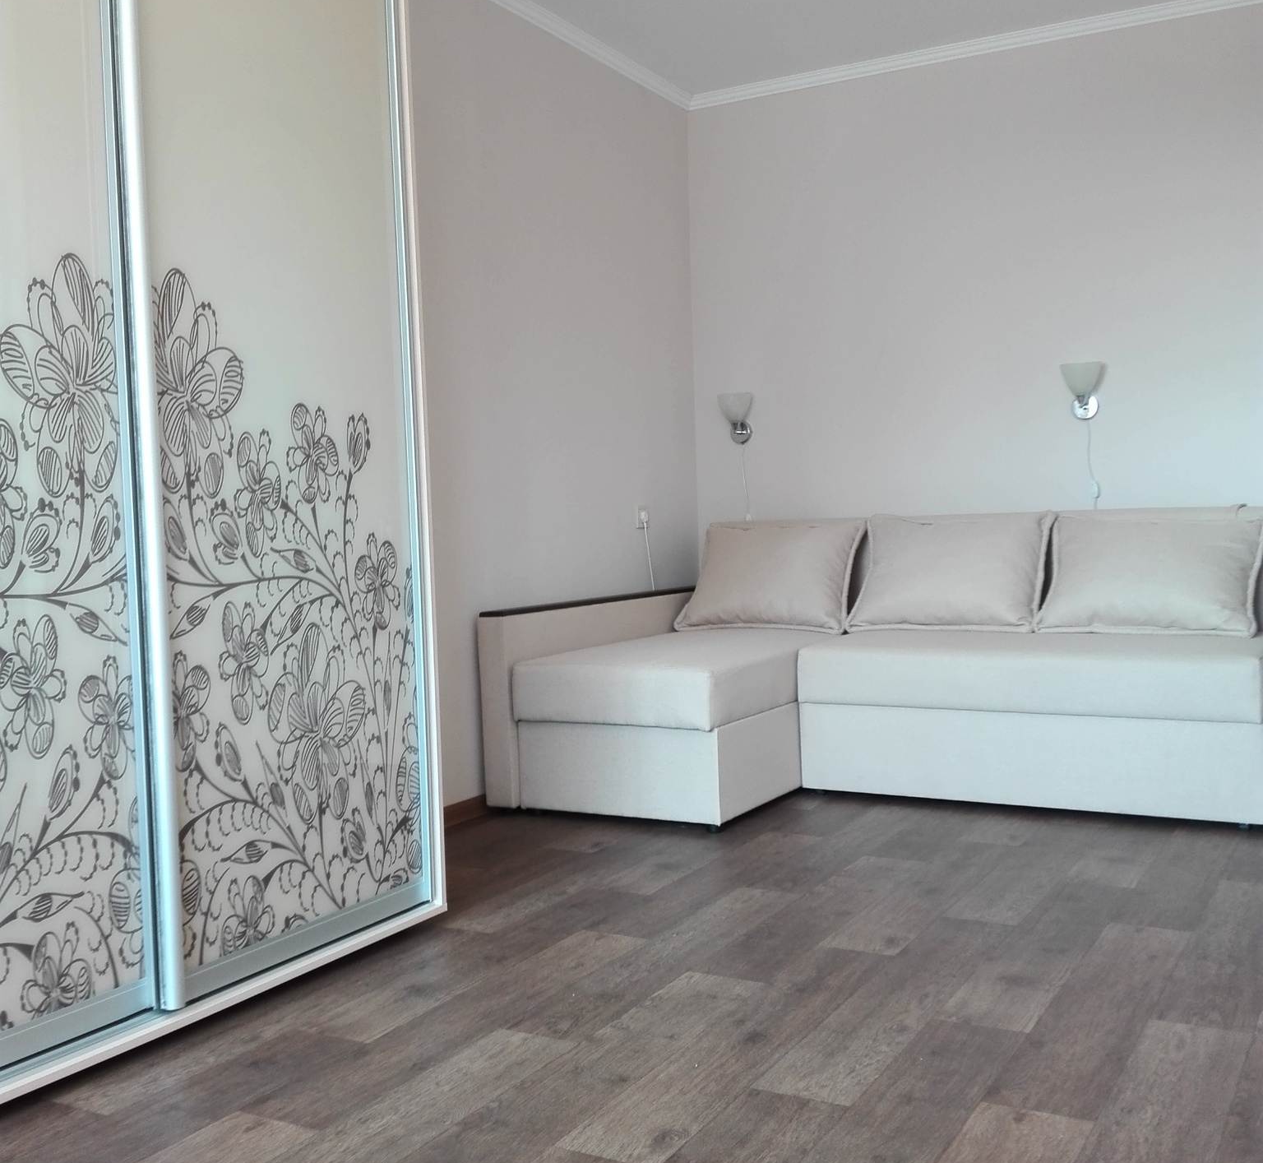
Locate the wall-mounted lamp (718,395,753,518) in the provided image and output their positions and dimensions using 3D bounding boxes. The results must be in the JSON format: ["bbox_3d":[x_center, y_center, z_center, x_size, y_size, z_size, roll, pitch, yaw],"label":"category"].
[{"bbox_3d":[0.401,-0.491,5.184,0.145,0.503,0.150,0,4,30],"label":"wall-mounted lamp"}]

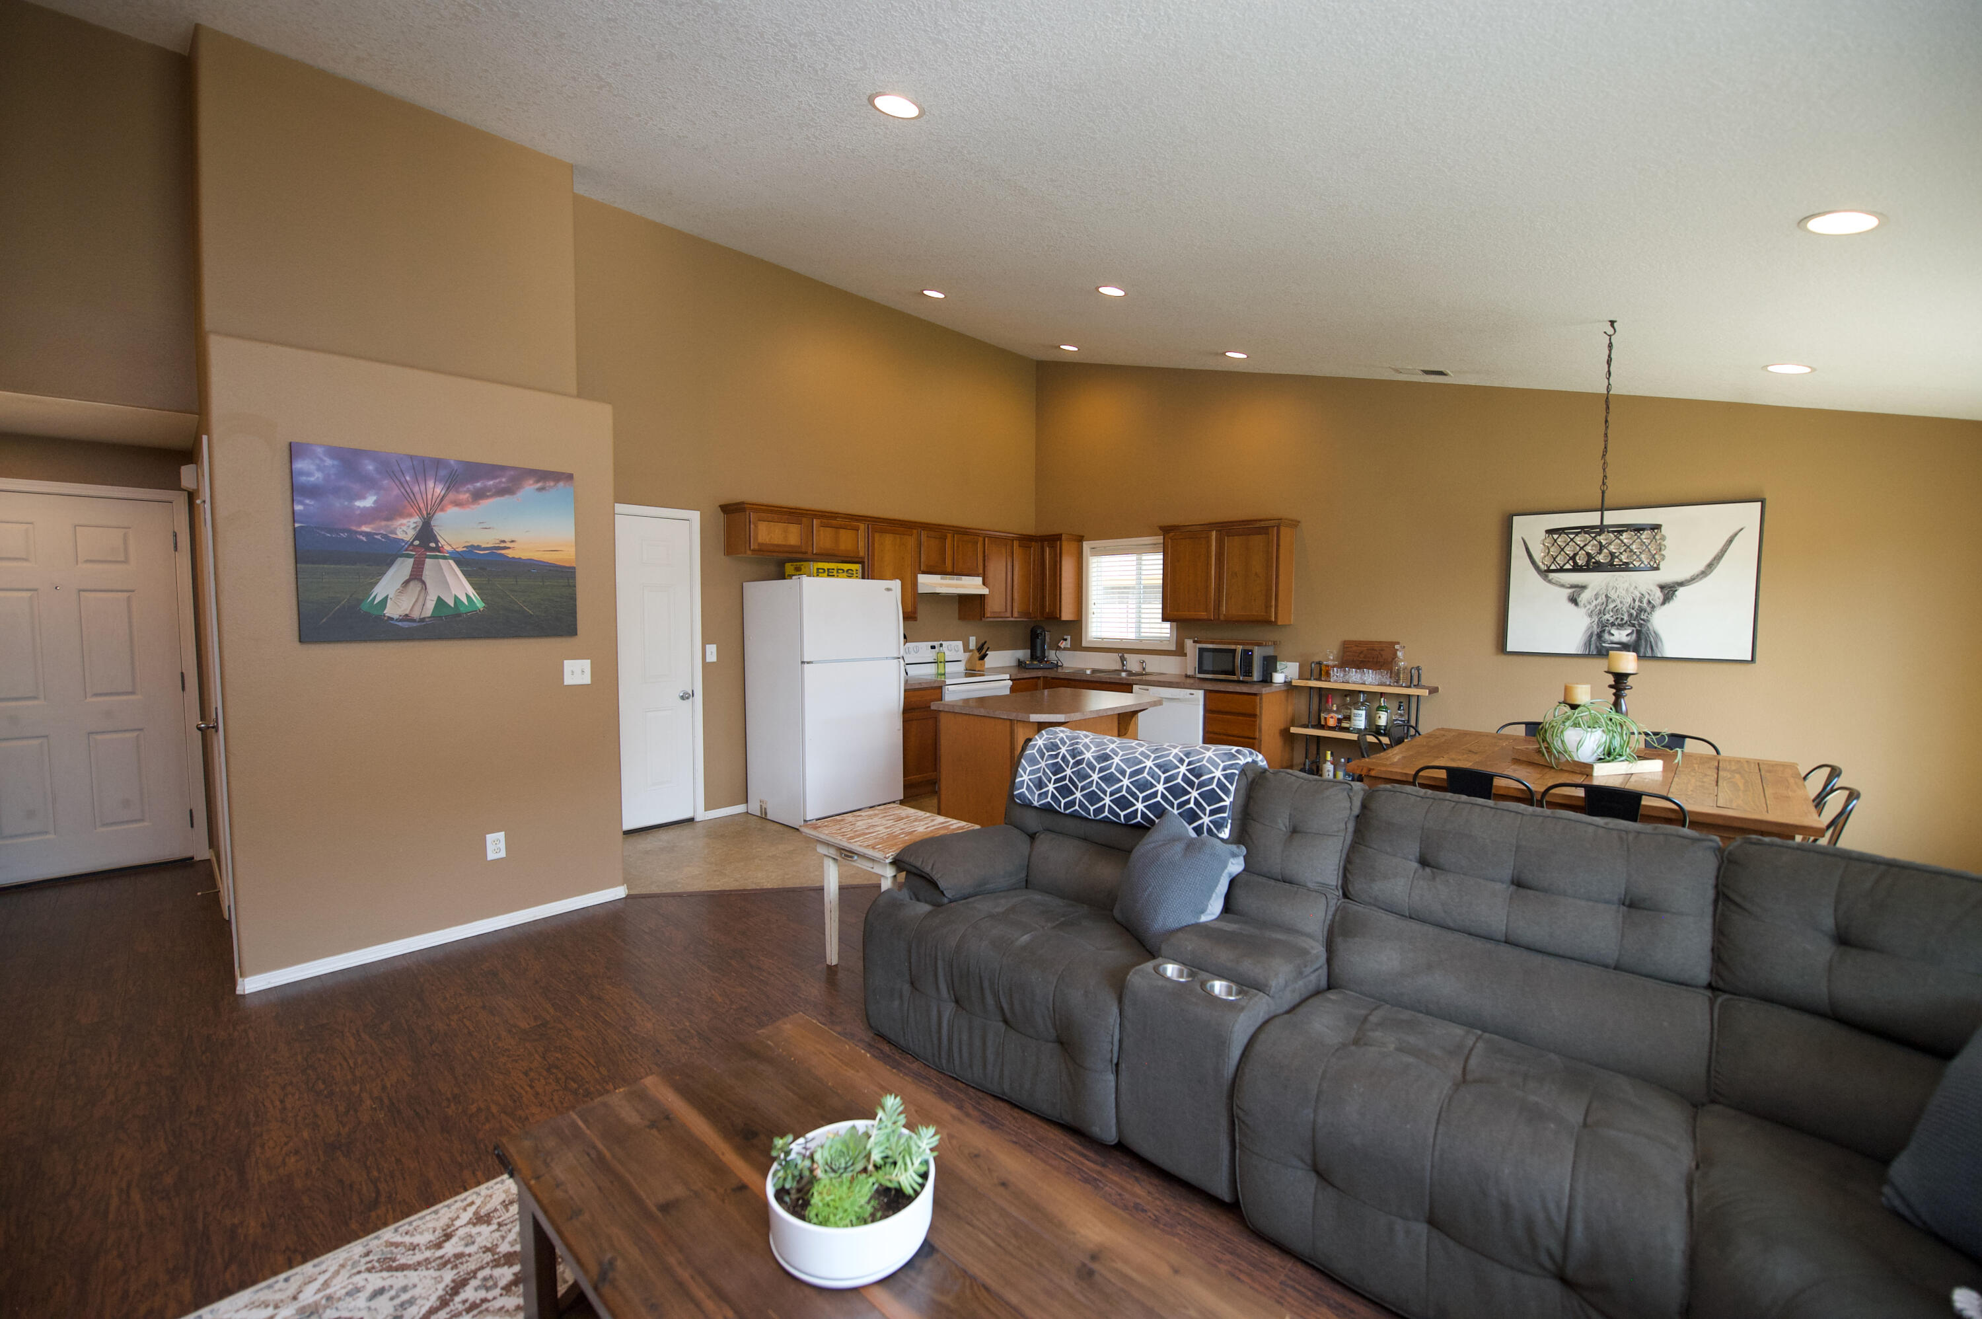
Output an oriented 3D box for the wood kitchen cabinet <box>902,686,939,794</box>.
[{"bbox_3d":[-0.750,0.638,6.082,0.430,0.870,0.610,-3,5,-44],"label":"wood kitchen cabinet"}]

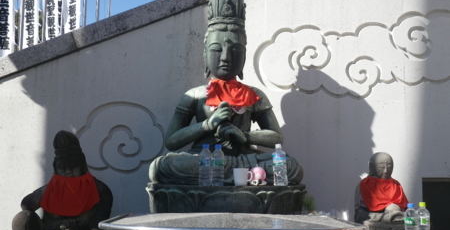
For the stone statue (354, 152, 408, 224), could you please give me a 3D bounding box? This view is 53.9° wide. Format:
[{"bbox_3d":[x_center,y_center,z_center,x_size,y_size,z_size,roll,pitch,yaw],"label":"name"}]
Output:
[{"bbox_3d":[0.886,0.391,2.452,0.330,0.385,0.280,1,-7,-5],"label":"stone statue"}]

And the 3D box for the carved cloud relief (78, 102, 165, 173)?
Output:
[{"bbox_3d":[-0.702,0.148,2.933,0.600,0.480,0.040,1,-7,-3],"label":"carved cloud relief"}]

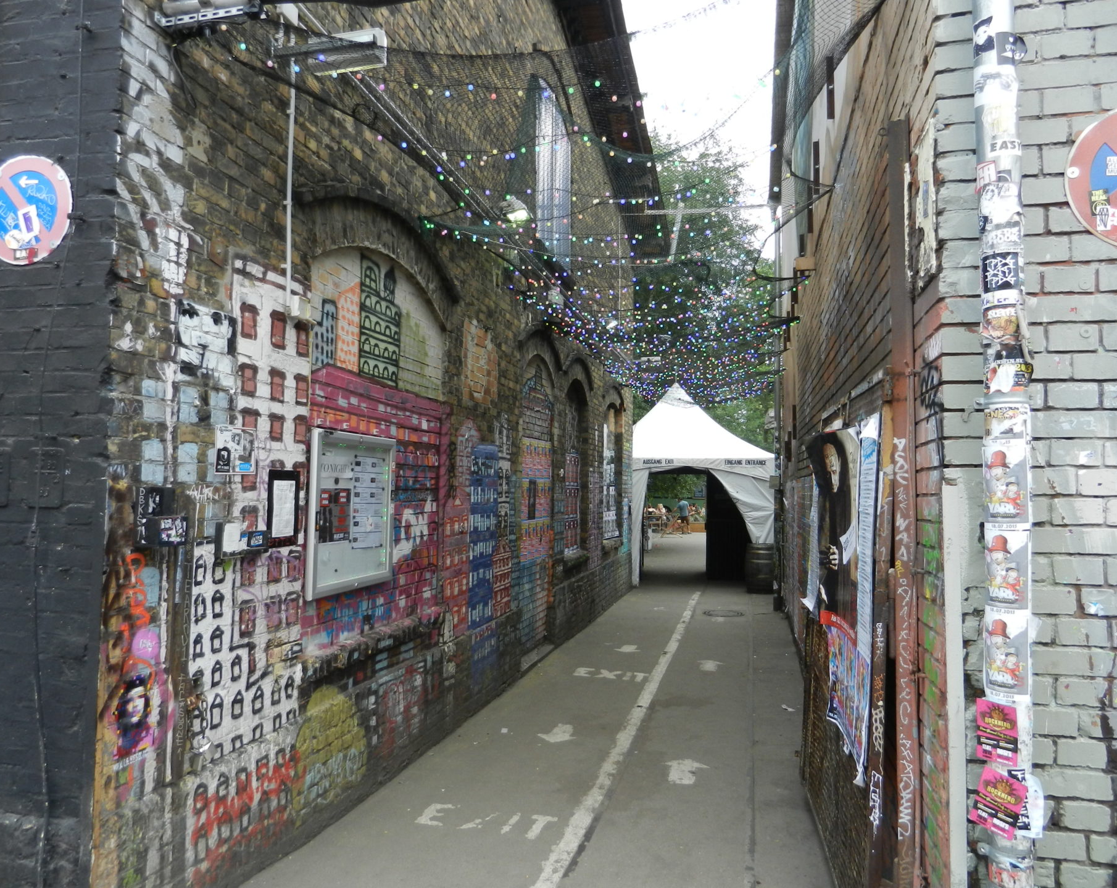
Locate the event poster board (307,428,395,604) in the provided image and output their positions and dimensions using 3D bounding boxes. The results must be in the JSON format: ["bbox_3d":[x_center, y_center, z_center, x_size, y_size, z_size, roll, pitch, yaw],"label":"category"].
[{"bbox_3d":[-1.149,0.384,4.849,0.055,0.875,0.980,0,-3,13],"label":"event poster board"}]

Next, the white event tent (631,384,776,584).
[{"bbox_3d":[2.419,0.732,17.702,4.050,3.970,4.050,0,-3,13],"label":"white event tent"}]

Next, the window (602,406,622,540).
[{"bbox_3d":[0.831,0.422,13.693,0.170,2.200,1.650,0,-3,13],"label":"window"}]

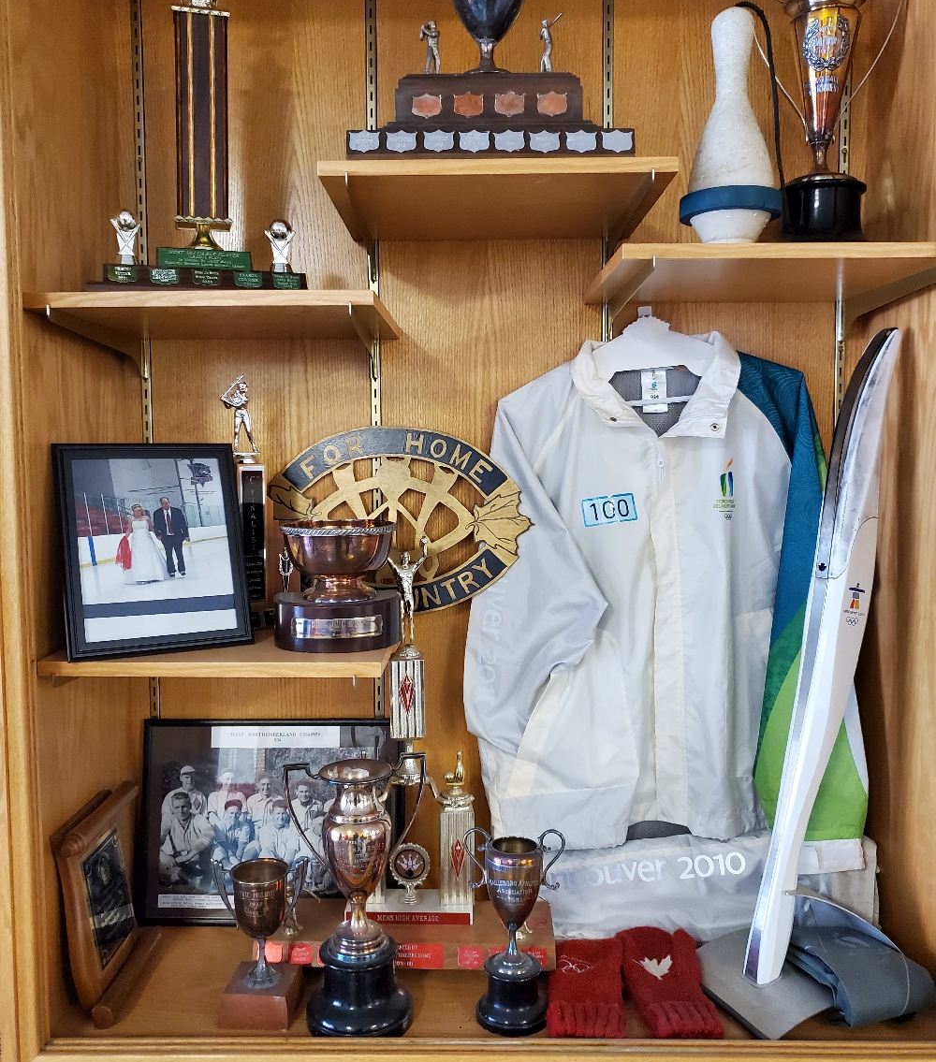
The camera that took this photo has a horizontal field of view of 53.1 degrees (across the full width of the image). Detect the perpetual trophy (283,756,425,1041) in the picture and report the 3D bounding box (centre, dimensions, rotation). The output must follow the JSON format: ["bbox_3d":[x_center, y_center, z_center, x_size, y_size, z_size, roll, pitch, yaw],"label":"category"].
[{"bbox_3d":[-0.146,0.456,1.210,0.187,0.341,0.137,-1,4,-3],"label":"perpetual trophy"}]

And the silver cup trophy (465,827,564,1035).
[{"bbox_3d":[0.059,0.502,1.201,0.128,0.248,0.090,0,4,1],"label":"silver cup trophy"}]

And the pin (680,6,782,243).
[{"bbox_3d":[0.340,-0.518,1.209,0.130,0.316,0.130,1,4,16],"label":"pin"}]

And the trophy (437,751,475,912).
[{"bbox_3d":[-0.017,0.445,1.417,0.053,0.226,0.048,0,4,1],"label":"trophy"}]

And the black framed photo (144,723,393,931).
[{"bbox_3d":[-0.309,0.459,1.490,0.418,0.314,0.022,-2,-11,1],"label":"black framed photo"}]

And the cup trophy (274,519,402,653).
[{"bbox_3d":[-0.186,0.075,1.343,0.180,0.169,0.174,-1,4,-5],"label":"cup trophy"}]

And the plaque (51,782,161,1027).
[{"bbox_3d":[-0.486,0.499,1.289,0.042,0.252,0.219,-9,4,2],"label":"plaque"}]

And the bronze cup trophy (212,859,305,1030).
[{"bbox_3d":[-0.269,0.525,1.217,0.125,0.204,0.088,0,4,-1],"label":"bronze cup trophy"}]

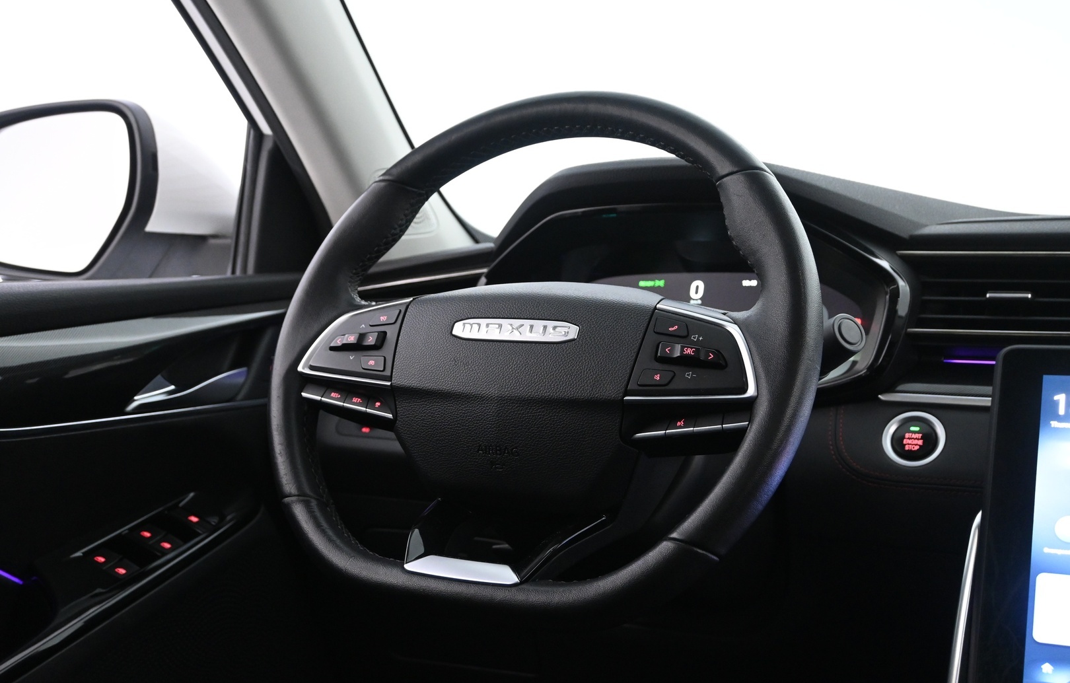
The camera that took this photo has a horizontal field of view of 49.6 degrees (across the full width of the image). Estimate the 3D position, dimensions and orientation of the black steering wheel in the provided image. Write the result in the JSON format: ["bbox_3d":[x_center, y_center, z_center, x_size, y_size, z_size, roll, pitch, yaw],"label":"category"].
[{"bbox_3d":[0.000,0.002,0.750,0.374,0.360,0.086,2,-22,25],"label":"black steering wheel"}]

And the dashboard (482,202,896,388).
[{"bbox_3d":[0.127,-0.044,1.016,0.366,0.153,0.091,2,-5,25],"label":"dashboard"}]

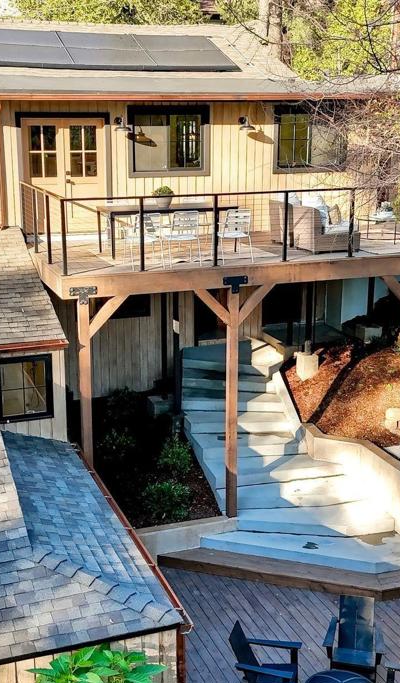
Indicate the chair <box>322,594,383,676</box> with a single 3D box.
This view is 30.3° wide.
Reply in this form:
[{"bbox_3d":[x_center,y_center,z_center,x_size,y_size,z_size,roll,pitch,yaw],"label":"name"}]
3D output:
[{"bbox_3d":[2.016,3.879,9.677,0.760,0.890,0.760,3,16,12],"label":"chair"}]

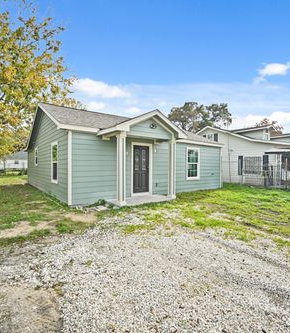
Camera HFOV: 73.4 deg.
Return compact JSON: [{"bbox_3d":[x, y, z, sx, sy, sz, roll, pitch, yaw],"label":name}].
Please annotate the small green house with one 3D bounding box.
[{"bbox_3d":[-1.812,-0.995,13.573,9.976,4.794,12.291,0,0,-37],"label":"small green house"}]

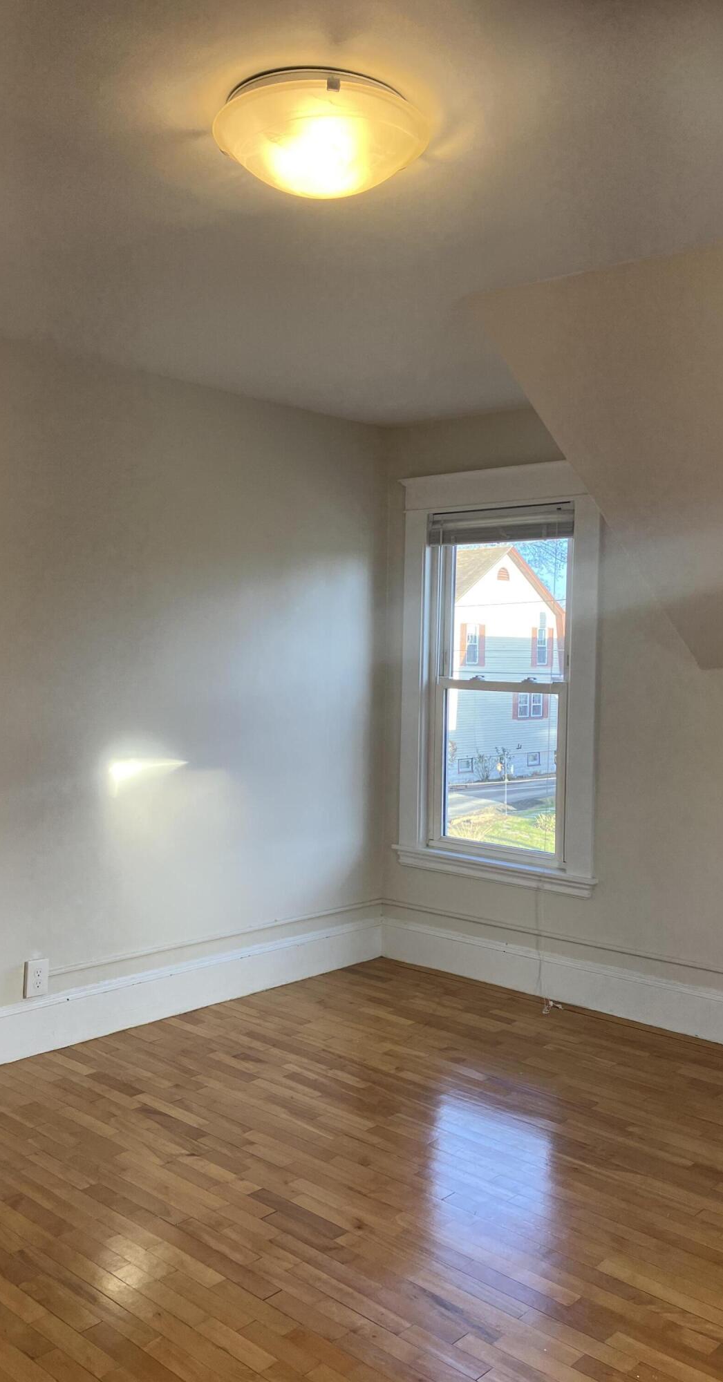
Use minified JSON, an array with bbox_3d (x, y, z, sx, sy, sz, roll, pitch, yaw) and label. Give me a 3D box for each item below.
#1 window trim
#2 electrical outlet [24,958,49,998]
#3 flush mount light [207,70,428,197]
[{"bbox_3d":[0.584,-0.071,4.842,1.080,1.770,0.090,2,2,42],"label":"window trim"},{"bbox_3d":[-1.139,1.006,3.923,0.027,0.125,0.080,2,2,42],"label":"electrical outlet"},{"bbox_3d":[-0.078,-1.056,2.194,0.420,0.134,0.420,1,2,0],"label":"flush mount light"}]

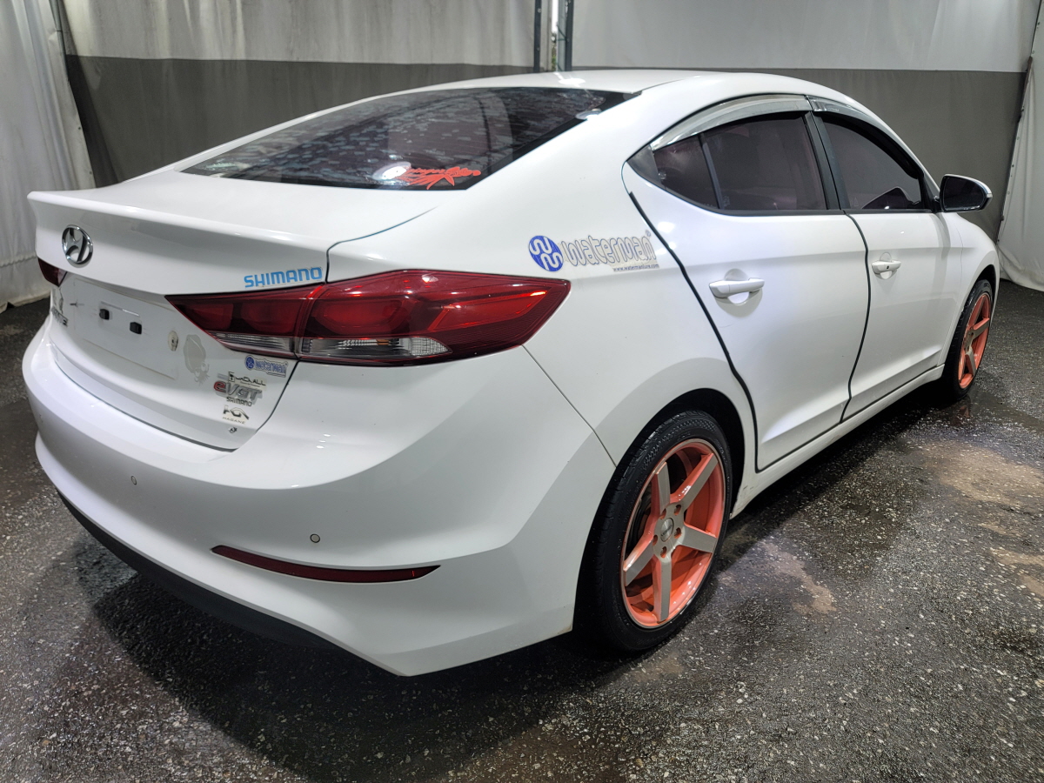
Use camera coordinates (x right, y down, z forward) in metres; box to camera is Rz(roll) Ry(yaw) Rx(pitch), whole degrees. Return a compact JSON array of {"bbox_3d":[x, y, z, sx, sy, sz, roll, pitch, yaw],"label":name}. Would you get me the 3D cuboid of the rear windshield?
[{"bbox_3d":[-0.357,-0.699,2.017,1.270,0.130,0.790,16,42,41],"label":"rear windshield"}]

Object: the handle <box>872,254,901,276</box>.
[{"bbox_3d":[1.217,-0.428,2.522,0.050,0.045,0.245,16,20,41],"label":"handle"}]

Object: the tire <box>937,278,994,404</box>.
[{"bbox_3d":[2.162,-0.269,3.793,0.220,0.625,0.625,16,24,41],"label":"tire"}]

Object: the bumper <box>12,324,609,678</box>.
[{"bbox_3d":[-0.704,0.084,1.885,1.780,0.680,0.710,16,24,41],"label":"bumper"}]

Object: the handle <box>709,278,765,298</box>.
[{"bbox_3d":[0.515,-0.253,1.801,0.050,0.045,0.245,16,19,41],"label":"handle"}]

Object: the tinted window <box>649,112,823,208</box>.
[{"bbox_3d":[0.590,-0.591,1.958,0.830,0.280,0.070,-16,3,-41],"label":"tinted window"}]

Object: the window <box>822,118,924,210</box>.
[{"bbox_3d":[1.248,-0.784,2.623,0.070,0.300,0.760,-12,5,45],"label":"window"}]

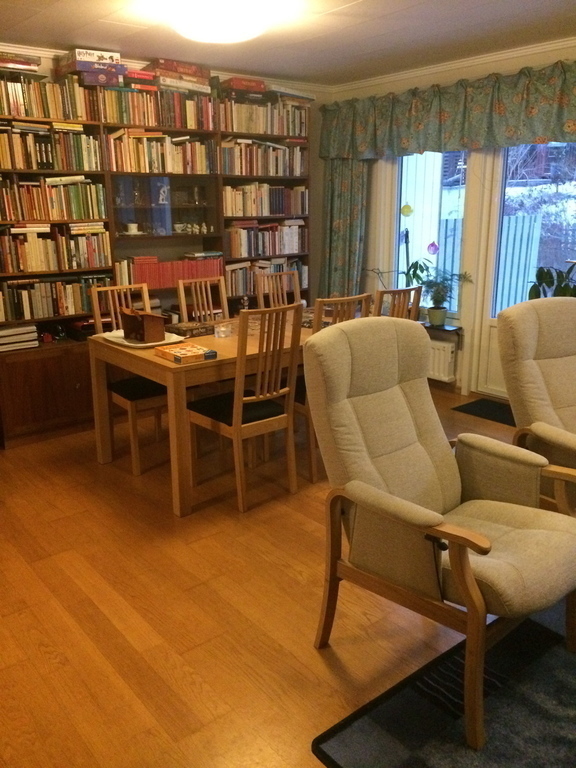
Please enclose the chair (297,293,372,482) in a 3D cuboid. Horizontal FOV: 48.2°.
[{"bbox_3d":[0.127,-0.014,3.659,0.430,1.000,0.530,-12,19,-38],"label":"chair"}]

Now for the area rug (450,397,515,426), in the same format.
[{"bbox_3d":[1.609,0.217,4.706,0.430,0.012,0.690,-13,20,-39],"label":"area rug"}]

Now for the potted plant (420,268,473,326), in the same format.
[{"bbox_3d":[1.244,-0.705,5.316,0.350,0.465,0.380,-13,20,-39],"label":"potted plant"}]

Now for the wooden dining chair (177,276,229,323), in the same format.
[{"bbox_3d":[-0.395,-0.154,4.178,0.430,1.000,0.530,-13,20,-40],"label":"wooden dining chair"}]

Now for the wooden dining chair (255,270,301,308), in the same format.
[{"bbox_3d":[0.099,-0.257,4.555,0.430,1.000,0.530,-12,19,-38],"label":"wooden dining chair"}]

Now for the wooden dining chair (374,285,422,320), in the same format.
[{"bbox_3d":[0.480,-0.117,4.037,0.430,1.000,0.530,-12,19,-38],"label":"wooden dining chair"}]

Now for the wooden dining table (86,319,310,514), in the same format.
[{"bbox_3d":[-0.152,0.047,3.937,1.770,0.750,0.940,-13,20,-39],"label":"wooden dining table"}]

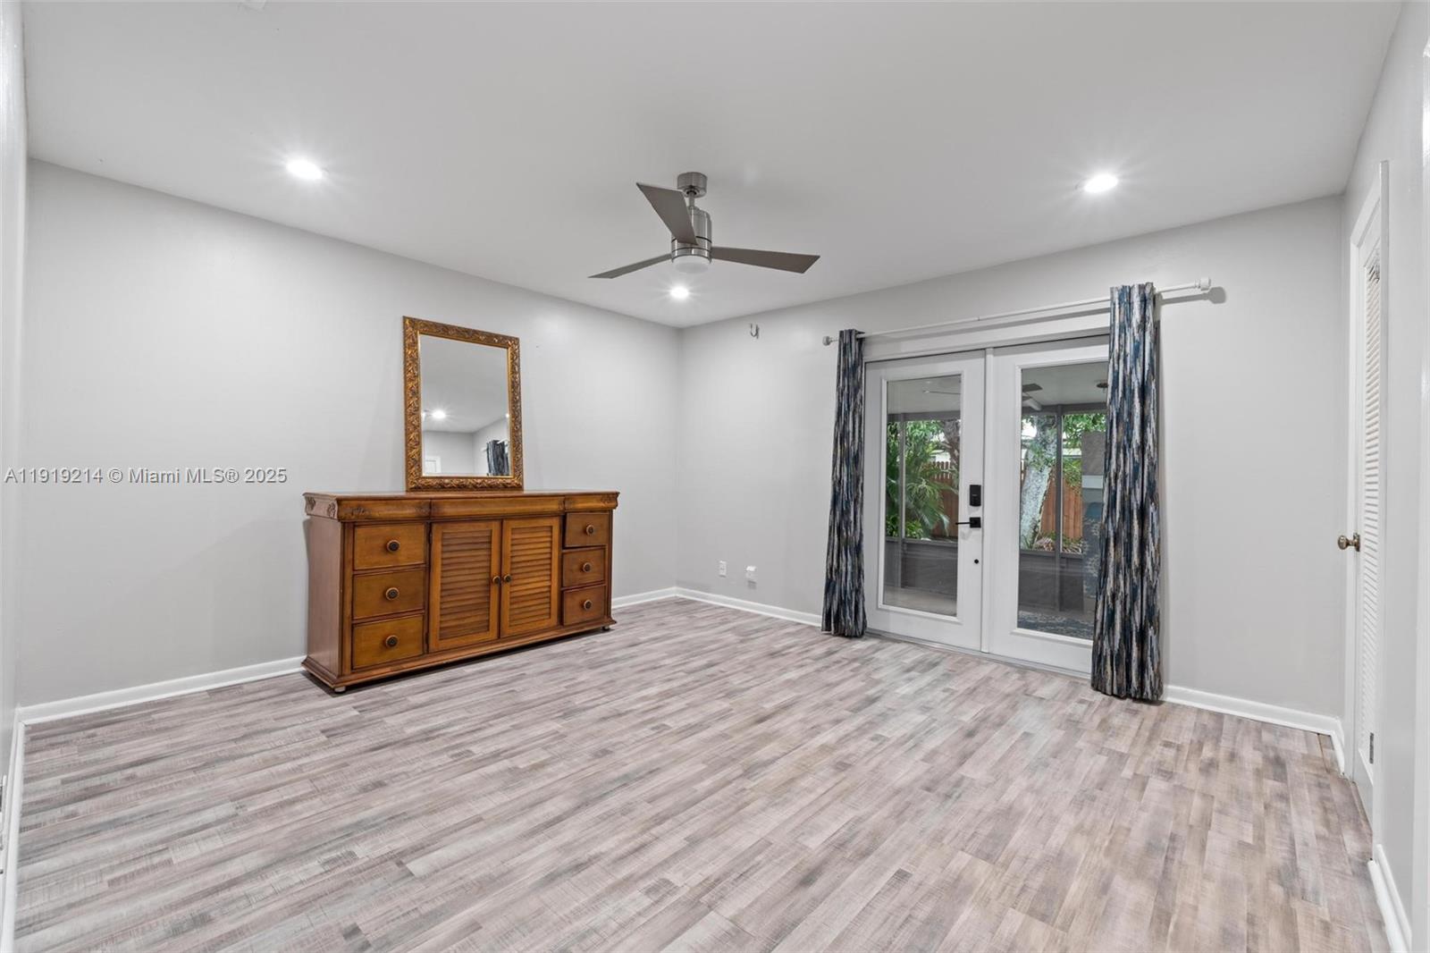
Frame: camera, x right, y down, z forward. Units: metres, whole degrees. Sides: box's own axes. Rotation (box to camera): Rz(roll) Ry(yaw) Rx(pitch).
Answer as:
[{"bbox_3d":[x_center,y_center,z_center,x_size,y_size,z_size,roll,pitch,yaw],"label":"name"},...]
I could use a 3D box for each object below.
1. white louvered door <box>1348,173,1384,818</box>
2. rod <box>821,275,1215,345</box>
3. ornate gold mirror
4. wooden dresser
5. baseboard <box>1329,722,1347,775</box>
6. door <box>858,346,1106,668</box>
[{"bbox_3d":[2.257,0.116,2.038,0.048,2.054,0.566,1,0,42],"label":"white louvered door"},{"bbox_3d":[1.627,-0.963,3.653,2.176,0.078,0.100,1,0,42],"label":"rod"},{"bbox_3d":[-1.651,-0.436,3.966,0.040,1.092,0.790,-8,-6,41],"label":"ornate gold mirror"},{"bbox_3d":[-1.498,0.606,3.839,0.535,0.988,1.825,1,0,42],"label":"wooden dresser"},{"bbox_3d":[2.623,1.122,2.504,0.031,0.080,0.511,1,0,42],"label":"baseboard"},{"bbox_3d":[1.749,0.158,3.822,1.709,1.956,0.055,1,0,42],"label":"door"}]

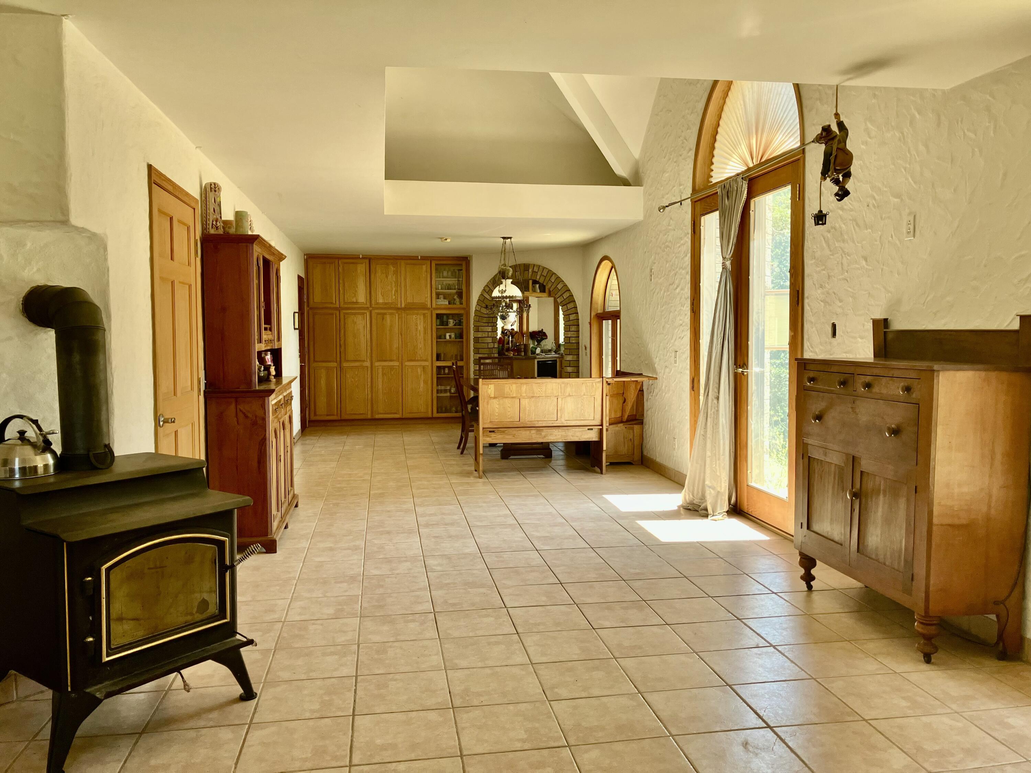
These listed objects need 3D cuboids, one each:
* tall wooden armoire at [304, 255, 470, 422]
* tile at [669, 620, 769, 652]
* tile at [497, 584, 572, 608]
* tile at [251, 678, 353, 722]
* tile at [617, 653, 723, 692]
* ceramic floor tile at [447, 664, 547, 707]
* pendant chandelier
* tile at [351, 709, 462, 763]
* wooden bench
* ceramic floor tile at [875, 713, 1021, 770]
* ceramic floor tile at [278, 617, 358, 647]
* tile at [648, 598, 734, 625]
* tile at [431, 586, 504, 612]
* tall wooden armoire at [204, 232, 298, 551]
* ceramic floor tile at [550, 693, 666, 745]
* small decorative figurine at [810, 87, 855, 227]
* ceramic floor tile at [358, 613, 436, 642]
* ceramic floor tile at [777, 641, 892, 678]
[{"bbox_3d":[-1.802,-0.654,11.991,2.262,2.364,0.600,-1,4,-9],"label":"tall wooden armoire"},{"bbox_3d":[0.857,1.055,3.525,0.320,0.010,0.320,-1,4,-9],"label":"tile"},{"bbox_3d":[0.096,1.025,4.066,0.320,0.010,0.320,-1,4,-9],"label":"tile"},{"bbox_3d":[-0.744,1.120,2.977,0.332,0.014,0.324,-1,4,-9],"label":"tile"},{"bbox_3d":[0.613,1.141,3.319,0.343,0.010,0.335,-1,4,-9],"label":"tile"},{"bbox_3d":[-0.077,1.121,3.116,0.332,0.011,0.326,-1,4,-9],"label":"ceramic floor tile"},{"bbox_3d":[-0.051,-1.185,9.202,0.433,0.916,0.433,-1,4,-9],"label":"pendant chandelier"},{"bbox_3d":[-0.371,1.180,2.813,0.343,0.010,0.335,-1,4,-9],"label":"tile"},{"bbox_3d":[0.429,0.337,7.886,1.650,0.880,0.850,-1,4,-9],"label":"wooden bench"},{"bbox_3d":[1.375,1.142,2.679,0.332,0.011,0.326,-1,4,-9],"label":"ceramic floor tile"},{"bbox_3d":[-0.861,1.088,3.667,0.332,0.011,0.326,-1,4,-9],"label":"ceramic floor tile"},{"bbox_3d":[0.849,1.090,4.049,0.343,0.010,0.335,-1,4,-9],"label":"tile"},{"bbox_3d":[-0.245,1.084,4.216,0.343,0.010,0.335,-1,4,-9],"label":"tile"},{"bbox_3d":[-1.695,0.015,5.465,0.400,1.848,1.392,-1,4,-9],"label":"tall wooden armoire"},{"bbox_3d":[0.311,1.137,2.846,0.332,0.011,0.326,-1,4,-9],"label":"ceramic floor tile"},{"bbox_3d":[1.409,-1.019,3.703,0.140,0.610,0.160,-3,5,-33],"label":"small decorative figurine"},{"bbox_3d":[-0.517,1.072,3.681,0.332,0.014,0.324,-1,4,-9],"label":"ceramic floor tile"},{"bbox_3d":[1.238,1.070,3.254,0.320,0.010,0.320,-1,4,-9],"label":"ceramic floor tile"}]

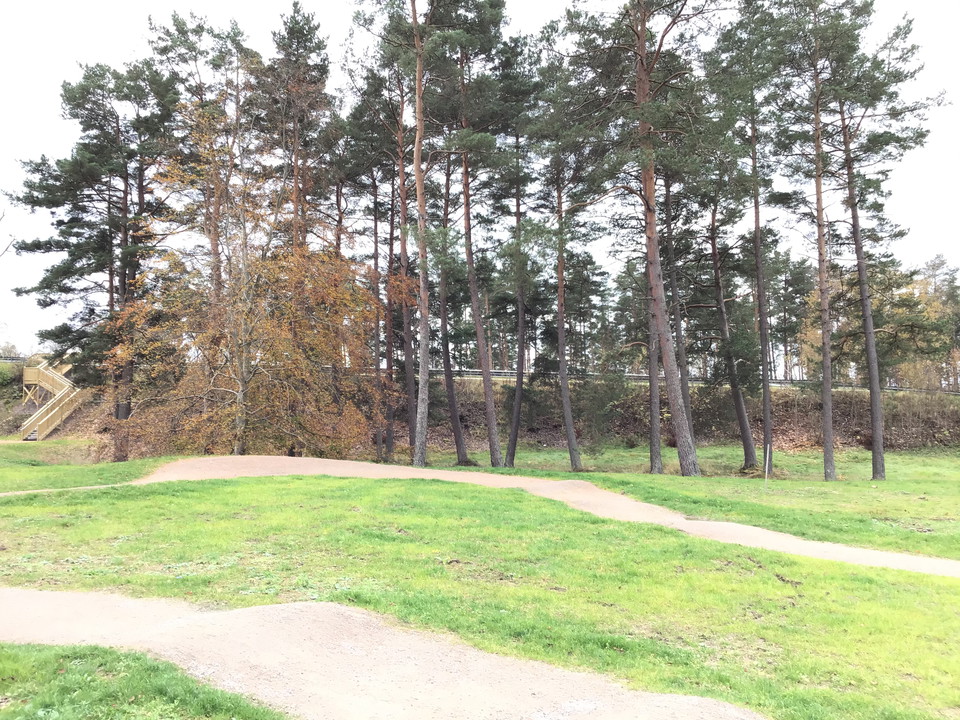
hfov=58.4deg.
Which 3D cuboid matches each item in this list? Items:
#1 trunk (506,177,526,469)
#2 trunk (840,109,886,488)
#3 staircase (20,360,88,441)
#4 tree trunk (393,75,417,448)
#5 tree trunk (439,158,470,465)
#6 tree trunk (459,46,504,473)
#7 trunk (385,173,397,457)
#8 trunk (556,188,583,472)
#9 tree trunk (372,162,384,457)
[{"bbox_3d":[1.106,-1.255,27.519,0.348,9.401,0.331,2,-4,0],"label":"trunk"},{"bbox_3d":[9.878,-1.827,22.334,0.397,9.864,0.377,-4,-4,0],"label":"trunk"},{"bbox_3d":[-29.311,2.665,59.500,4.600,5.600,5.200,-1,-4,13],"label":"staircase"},{"bbox_3d":[-2.573,-3.384,30.469,0.384,13.822,0.365,-2,-4,0],"label":"tree trunk"},{"bbox_3d":[-0.851,-1.708,29.154,0.402,10.458,0.382,-3,-4,0],"label":"tree trunk"},{"bbox_3d":[0.007,-3.354,27.460,0.487,13.599,0.462,-5,-4,0],"label":"tree trunk"},{"bbox_3d":[-3.190,-1.572,31.354,0.325,10.416,0.308,0,-4,0],"label":"trunk"},{"bbox_3d":[2.621,-0.936,25.486,0.352,8.442,0.334,-3,-4,0],"label":"trunk"},{"bbox_3d":[-3.602,-1.596,30.352,0.279,10.370,0.265,-1,-4,0],"label":"tree trunk"}]

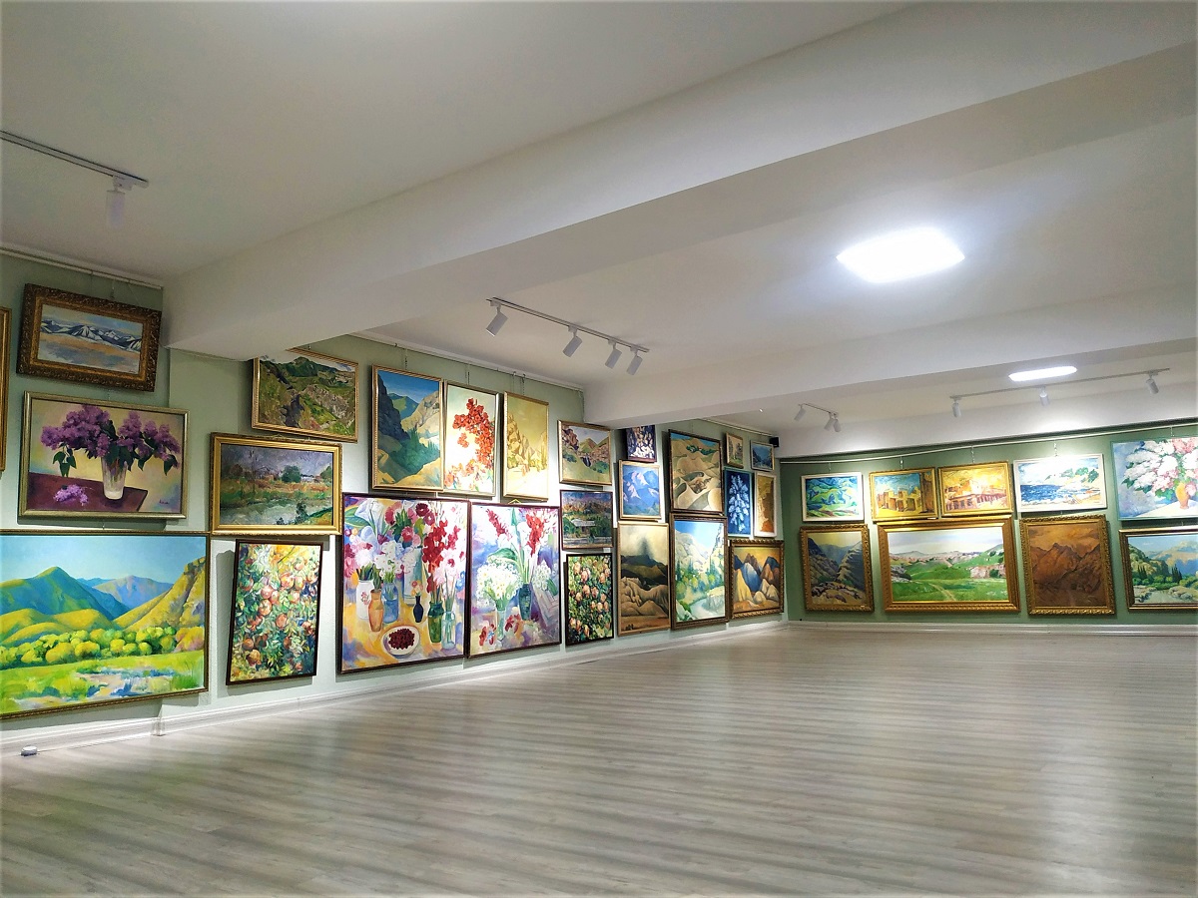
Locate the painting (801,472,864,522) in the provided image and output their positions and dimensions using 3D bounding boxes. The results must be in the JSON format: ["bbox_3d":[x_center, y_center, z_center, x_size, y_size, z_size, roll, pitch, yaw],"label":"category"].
[{"bbox_3d":[3.284,0.689,11.689,0.870,0.656,0.040,-8,-9,37],"label":"painting"}]

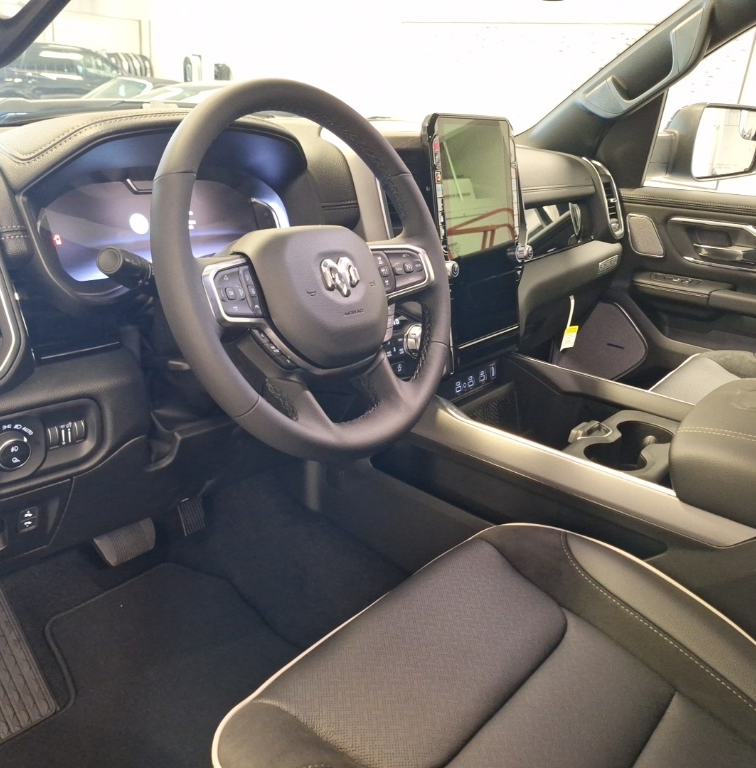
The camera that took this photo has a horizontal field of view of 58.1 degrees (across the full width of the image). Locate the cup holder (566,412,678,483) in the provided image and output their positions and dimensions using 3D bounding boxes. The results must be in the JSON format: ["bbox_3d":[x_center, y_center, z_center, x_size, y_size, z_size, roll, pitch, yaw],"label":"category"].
[{"bbox_3d":[0.356,0.113,0.965,0.143,0.085,0.225,21,27,35],"label":"cup holder"}]

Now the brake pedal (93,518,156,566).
[{"bbox_3d":[-0.440,0.277,1.183,0.104,0.059,0.028,-20,-12,-47],"label":"brake pedal"}]

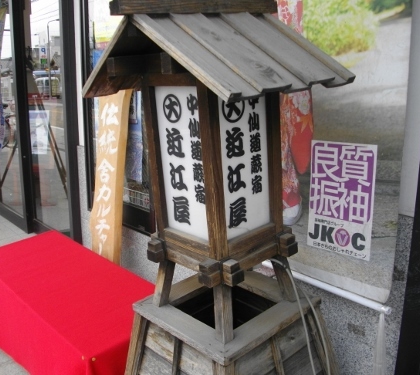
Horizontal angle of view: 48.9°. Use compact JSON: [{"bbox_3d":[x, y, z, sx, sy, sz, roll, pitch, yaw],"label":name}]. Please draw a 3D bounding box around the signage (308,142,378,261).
[{"bbox_3d":[0.396,0.035,1.391,0.010,0.342,0.225,-10,16,-40],"label":"signage"}]

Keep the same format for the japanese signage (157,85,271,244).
[{"bbox_3d":[0.011,-0.074,1.124,0.178,0.359,0.185,-18,22,-39],"label":"japanese signage"}]

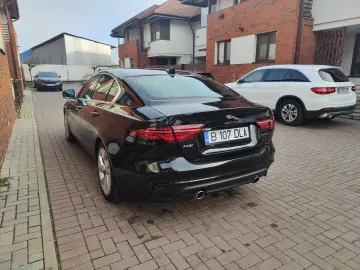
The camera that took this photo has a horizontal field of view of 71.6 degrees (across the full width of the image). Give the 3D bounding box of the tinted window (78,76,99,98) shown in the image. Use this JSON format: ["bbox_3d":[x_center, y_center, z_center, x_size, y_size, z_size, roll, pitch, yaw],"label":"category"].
[{"bbox_3d":[-1.361,-0.696,3.704,0.070,0.420,1.000,17,2,-33],"label":"tinted window"}]

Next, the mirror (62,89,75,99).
[{"bbox_3d":[-1.851,-0.678,4.149,0.235,0.165,0.160,-8,15,-30],"label":"mirror"}]

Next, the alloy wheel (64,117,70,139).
[{"bbox_3d":[-2.198,-0.154,5.078,0.180,0.490,0.490,-8,15,-30],"label":"alloy wheel"}]

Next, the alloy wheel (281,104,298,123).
[{"bbox_3d":[3.023,-0.598,6.748,0.190,0.490,0.490,-7,15,-29],"label":"alloy wheel"}]

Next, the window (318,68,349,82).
[{"bbox_3d":[4.028,-1.516,6.403,1.250,0.400,0.120,-7,-16,-29],"label":"window"}]

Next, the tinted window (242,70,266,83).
[{"bbox_3d":[2.381,-1.830,7.862,0.070,0.400,0.980,15,4,-32],"label":"tinted window"}]

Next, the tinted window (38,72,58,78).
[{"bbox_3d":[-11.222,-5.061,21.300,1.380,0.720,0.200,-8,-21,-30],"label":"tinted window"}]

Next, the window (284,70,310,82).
[{"bbox_3d":[3.109,-1.553,6.603,0.070,0.360,0.840,15,4,-32],"label":"window"}]

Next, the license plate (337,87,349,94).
[{"bbox_3d":[4.159,-1.113,6.323,0.520,0.110,0.020,-7,15,-29],"label":"license plate"}]

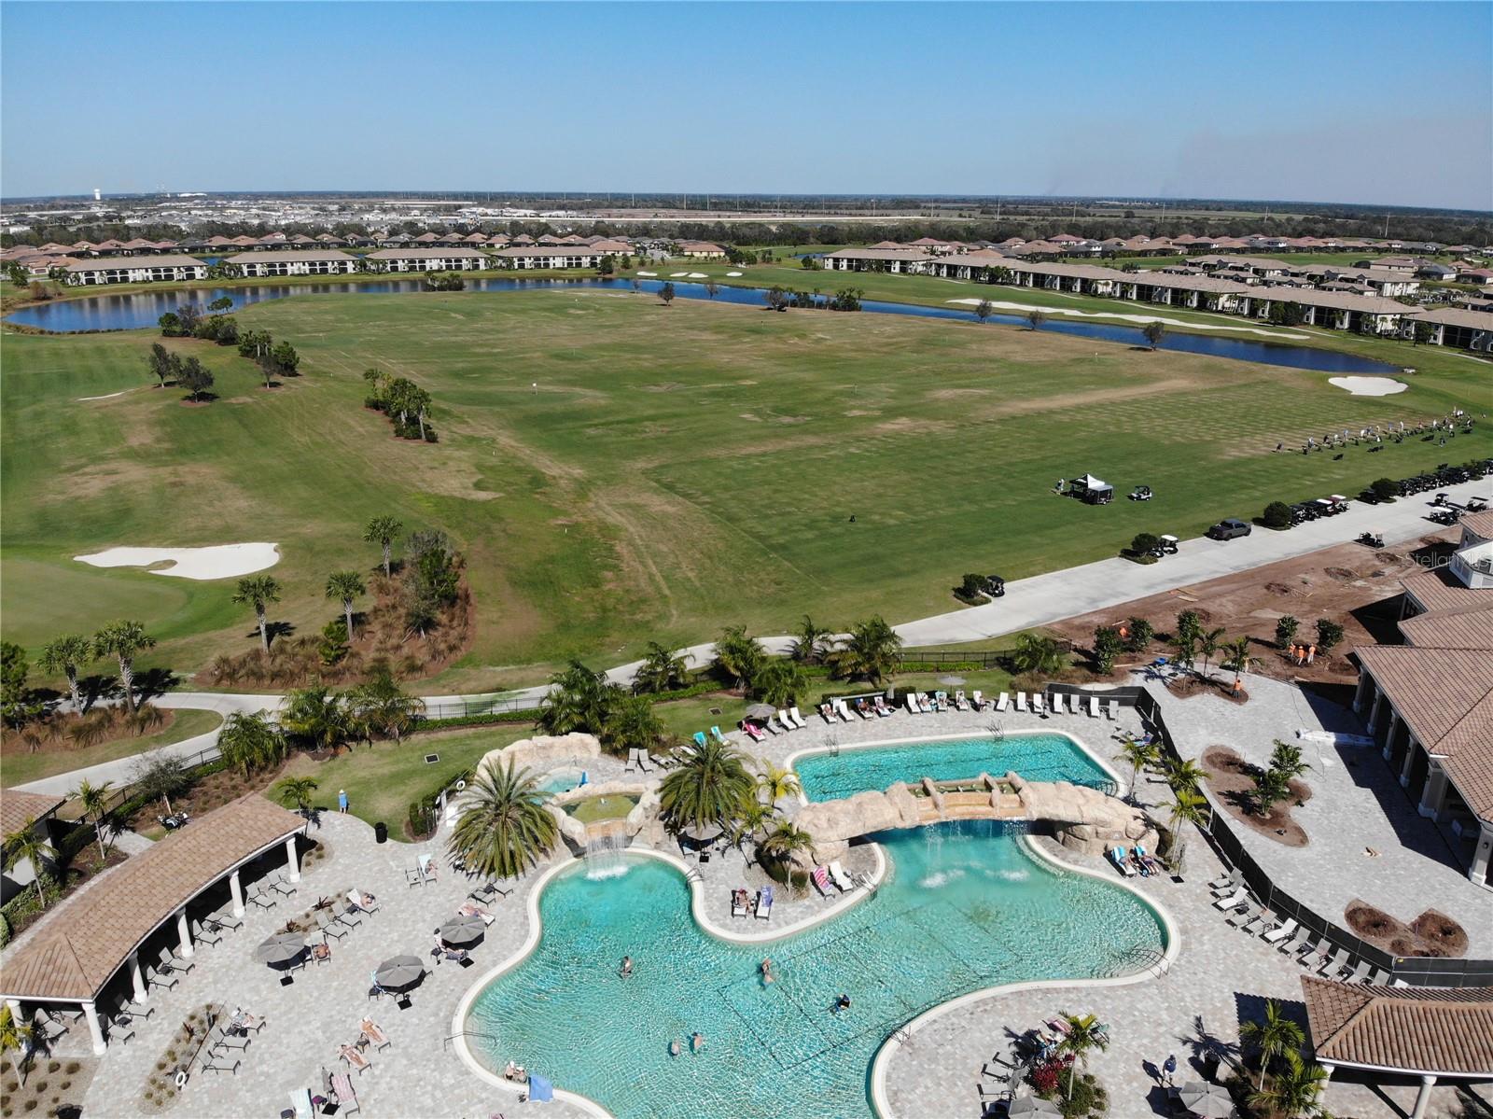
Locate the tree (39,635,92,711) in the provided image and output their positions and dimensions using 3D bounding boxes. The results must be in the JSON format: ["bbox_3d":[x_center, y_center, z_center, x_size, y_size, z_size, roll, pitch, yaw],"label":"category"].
[{"bbox_3d":[-51.588,8.877,79.143,4.100,6.700,4.100,-13,24,-33],"label":"tree"}]

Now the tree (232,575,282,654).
[{"bbox_3d":[-42.016,4.955,89.657,4.250,7.200,4.250,-9,22,-25],"label":"tree"}]

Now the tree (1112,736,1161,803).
[{"bbox_3d":[25.251,13.863,67.318,3.000,4.700,3.000,9,21,22],"label":"tree"}]

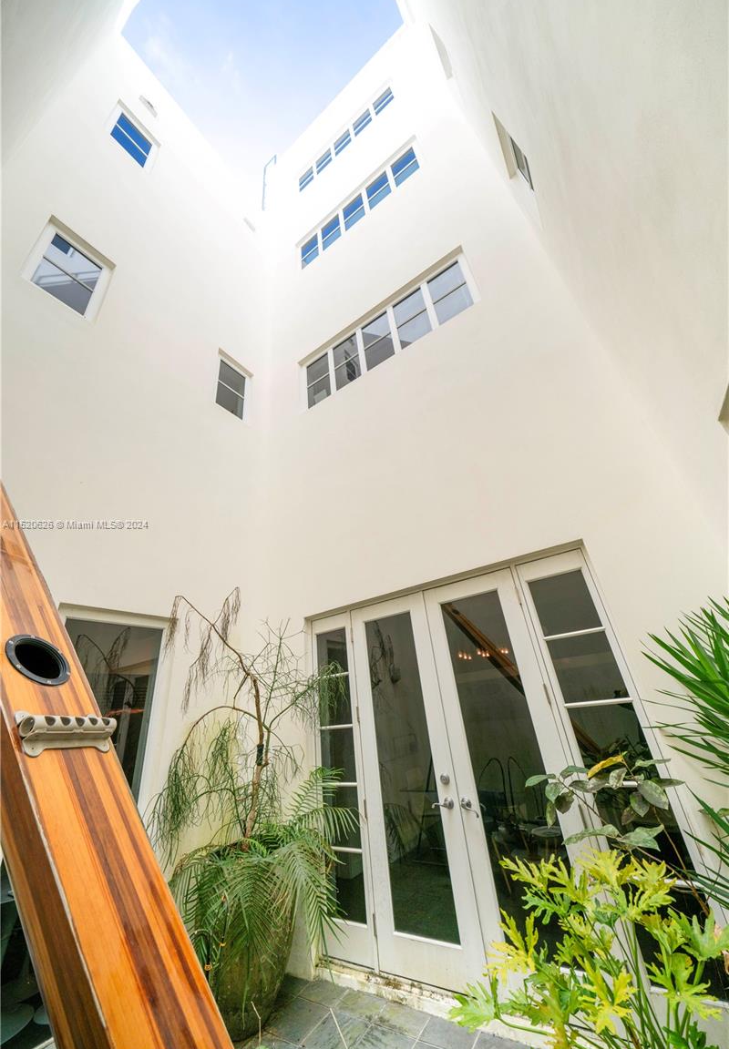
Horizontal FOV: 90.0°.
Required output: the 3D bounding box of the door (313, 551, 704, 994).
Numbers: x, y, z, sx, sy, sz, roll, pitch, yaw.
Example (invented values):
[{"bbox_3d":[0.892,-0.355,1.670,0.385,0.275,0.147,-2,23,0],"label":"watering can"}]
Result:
[{"bbox_3d":[0.616,1.670,2.638,2.540,2.460,0.110,-22,-31,28],"label":"door"}]

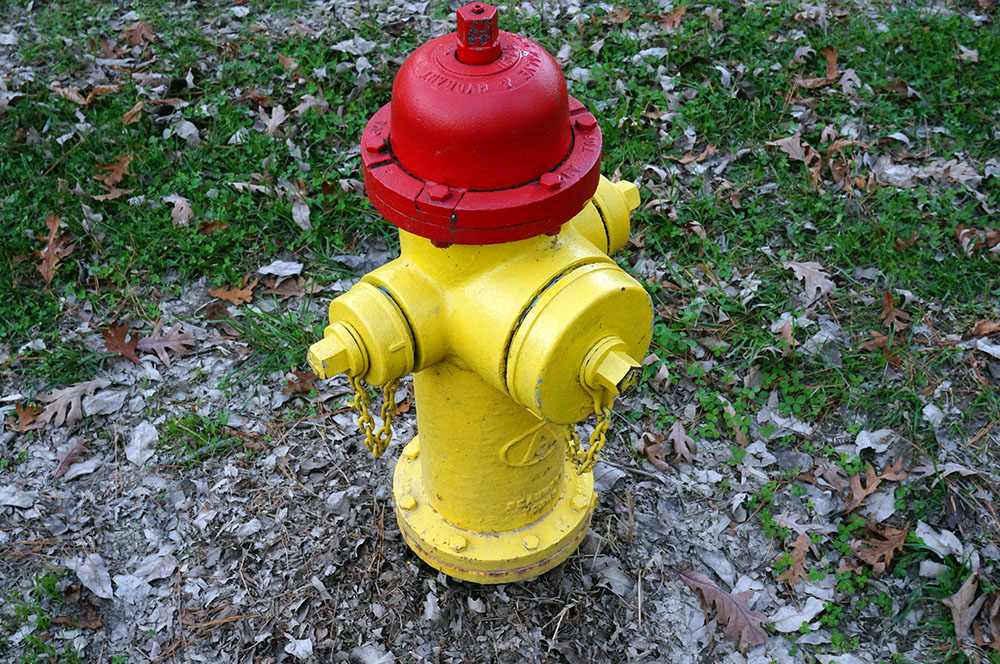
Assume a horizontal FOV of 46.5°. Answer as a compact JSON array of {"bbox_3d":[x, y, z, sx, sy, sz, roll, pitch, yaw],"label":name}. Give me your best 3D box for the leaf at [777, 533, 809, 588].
[{"bbox_3d":[0.401,0.304,1.566,0.043,0.016,0.085,12,45,15],"label":"leaf"}]

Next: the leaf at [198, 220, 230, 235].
[{"bbox_3d":[-0.515,-0.190,2.097,0.053,0.020,0.022,-8,43,-7],"label":"leaf"}]

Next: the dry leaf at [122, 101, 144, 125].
[{"bbox_3d":[-0.744,-0.447,2.380,0.029,0.025,0.065,9,44,12],"label":"dry leaf"}]

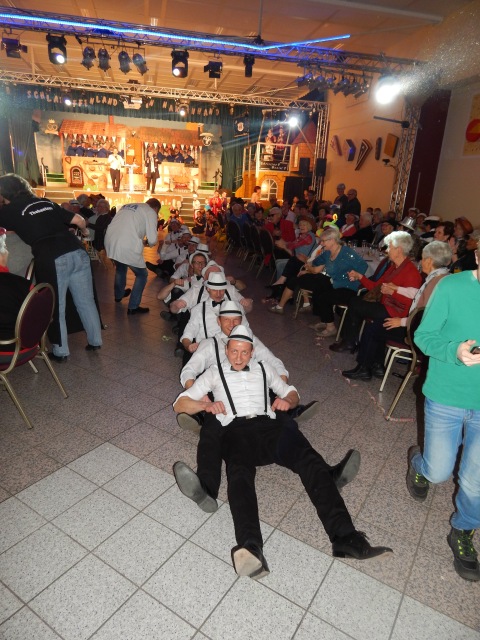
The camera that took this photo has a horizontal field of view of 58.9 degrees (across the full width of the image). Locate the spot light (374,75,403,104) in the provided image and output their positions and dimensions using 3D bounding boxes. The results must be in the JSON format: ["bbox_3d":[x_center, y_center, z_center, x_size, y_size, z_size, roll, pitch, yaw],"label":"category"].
[{"bbox_3d":[3.791,-5.897,10.854,0.450,0.580,0.420,2,18,-3],"label":"spot light"}]

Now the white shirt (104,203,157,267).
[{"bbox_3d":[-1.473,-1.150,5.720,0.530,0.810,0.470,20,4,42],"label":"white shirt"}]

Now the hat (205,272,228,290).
[{"bbox_3d":[-0.211,-0.353,3.900,0.240,0.125,0.275,1,18,-6],"label":"hat"}]

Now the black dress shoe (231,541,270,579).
[{"bbox_3d":[0.052,0.959,1.740,0.110,0.290,0.115,-11,46,15],"label":"black dress shoe"}]

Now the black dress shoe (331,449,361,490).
[{"bbox_3d":[0.583,0.808,2.376,0.105,0.295,0.115,13,19,-28],"label":"black dress shoe"}]

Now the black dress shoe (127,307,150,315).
[{"bbox_3d":[-1.278,-0.144,5.348,0.290,0.105,0.105,-7,20,-28],"label":"black dress shoe"}]

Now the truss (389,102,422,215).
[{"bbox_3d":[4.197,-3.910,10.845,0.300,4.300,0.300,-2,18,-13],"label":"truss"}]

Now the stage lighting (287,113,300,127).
[{"bbox_3d":[1.898,-7.114,15.088,0.420,0.480,0.400,8,18,14],"label":"stage lighting"}]

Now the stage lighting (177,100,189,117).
[{"bbox_3d":[-1.925,-7.082,14.239,0.400,0.480,0.400,4,18,3],"label":"stage lighting"}]

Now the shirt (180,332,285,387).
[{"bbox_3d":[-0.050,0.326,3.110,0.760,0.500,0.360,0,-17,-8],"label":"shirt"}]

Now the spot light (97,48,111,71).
[{"bbox_3d":[-2.713,-5.177,8.450,0.230,0.380,0.230,3,63,0],"label":"spot light"}]

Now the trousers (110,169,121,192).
[{"bbox_3d":[-5.490,-6.152,18.750,0.420,0.970,0.260,-3,19,-17],"label":"trousers"}]

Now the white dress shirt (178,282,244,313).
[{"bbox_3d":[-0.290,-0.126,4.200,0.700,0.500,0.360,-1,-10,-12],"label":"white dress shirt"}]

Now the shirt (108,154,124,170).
[{"bbox_3d":[-5.199,-6.673,17.900,0.620,0.680,0.340,1,18,-5],"label":"shirt"}]

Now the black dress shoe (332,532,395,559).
[{"bbox_3d":[0.578,1.036,2.009,0.285,0.115,0.105,2,18,-4],"label":"black dress shoe"}]

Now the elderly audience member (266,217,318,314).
[{"bbox_3d":[0.740,-0.863,6.100,0.750,1.200,0.520,-5,19,-21],"label":"elderly audience member"}]

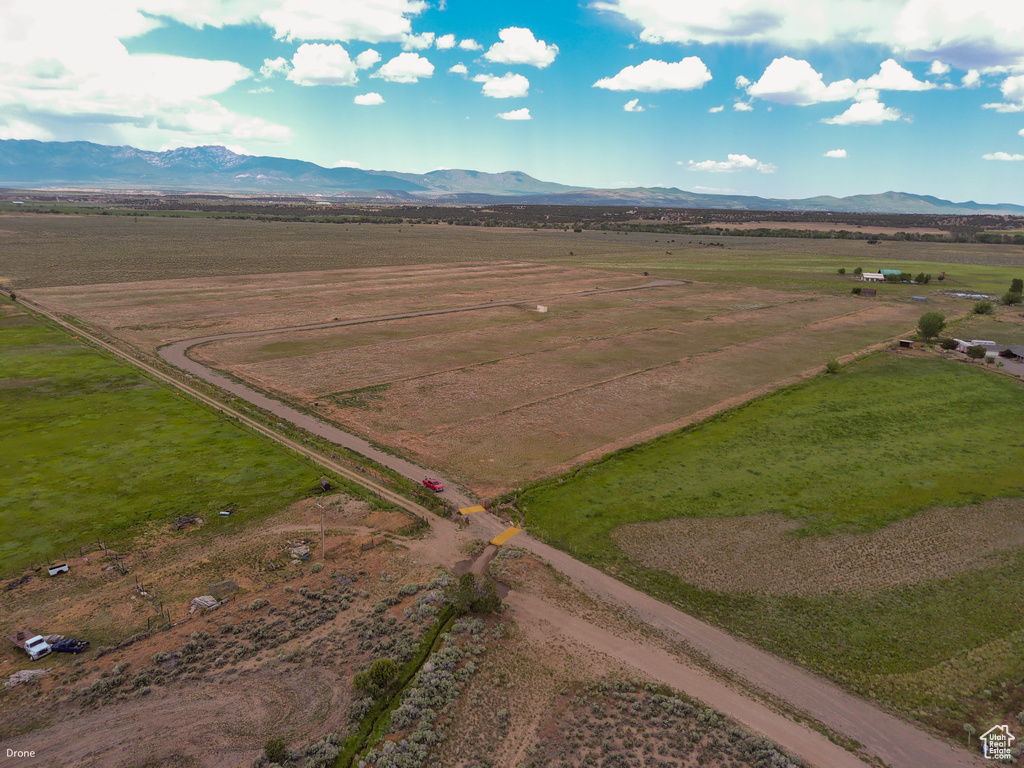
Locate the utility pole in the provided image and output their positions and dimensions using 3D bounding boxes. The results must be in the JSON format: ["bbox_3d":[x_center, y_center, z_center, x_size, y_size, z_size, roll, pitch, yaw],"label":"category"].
[{"bbox_3d":[-32.532,25.010,115.416,1.700,10.000,0.400,9,17,27],"label":"utility pole"}]

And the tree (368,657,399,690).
[{"bbox_3d":[-16.203,36.810,86.490,3.500,3.100,3.400,-2,15,-11],"label":"tree"}]

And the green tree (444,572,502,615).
[{"bbox_3d":[-5.786,31.608,103.135,8.500,5.000,7.400,1,15,-3],"label":"green tree"}]

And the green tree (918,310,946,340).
[{"bbox_3d":[204.355,-28.372,331.193,12.000,12.600,11.800,11,18,31],"label":"green tree"}]

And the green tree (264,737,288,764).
[{"bbox_3d":[-25.911,40.202,74.705,2.400,2.200,2.400,-5,16,-21],"label":"green tree"}]

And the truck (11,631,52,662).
[{"bbox_3d":[-64.983,34.719,91.578,6.450,2.050,2.150,11,18,31],"label":"truck"}]

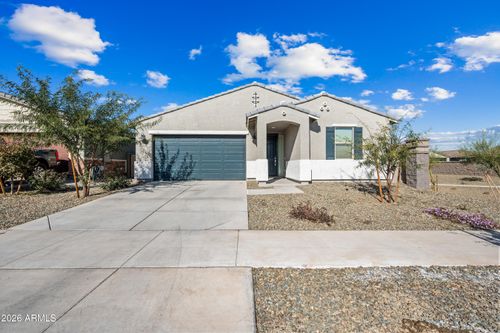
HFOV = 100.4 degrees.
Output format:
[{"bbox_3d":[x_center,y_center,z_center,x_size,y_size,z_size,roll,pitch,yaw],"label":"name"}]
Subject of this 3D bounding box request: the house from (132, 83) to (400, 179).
[{"bbox_3d":[0.150,-1.790,15.200,12.900,5.030,13.200,0,0,0],"label":"house"}]

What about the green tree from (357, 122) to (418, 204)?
[{"bbox_3d":[4.200,-0.120,6.300,1.750,2.400,1.650,0,0,0],"label":"green tree"}]

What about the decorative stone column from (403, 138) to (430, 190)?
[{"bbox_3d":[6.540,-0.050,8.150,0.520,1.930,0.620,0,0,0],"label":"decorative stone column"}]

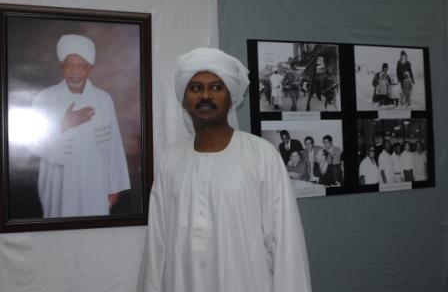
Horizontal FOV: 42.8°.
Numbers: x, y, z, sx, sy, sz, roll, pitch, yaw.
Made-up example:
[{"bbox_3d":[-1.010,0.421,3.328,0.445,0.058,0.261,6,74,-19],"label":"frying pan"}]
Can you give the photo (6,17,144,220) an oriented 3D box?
[{"bbox_3d":[-0.574,-0.105,2.244,0.535,0.810,0.030,-1,-2,-19],"label":"photo"}]

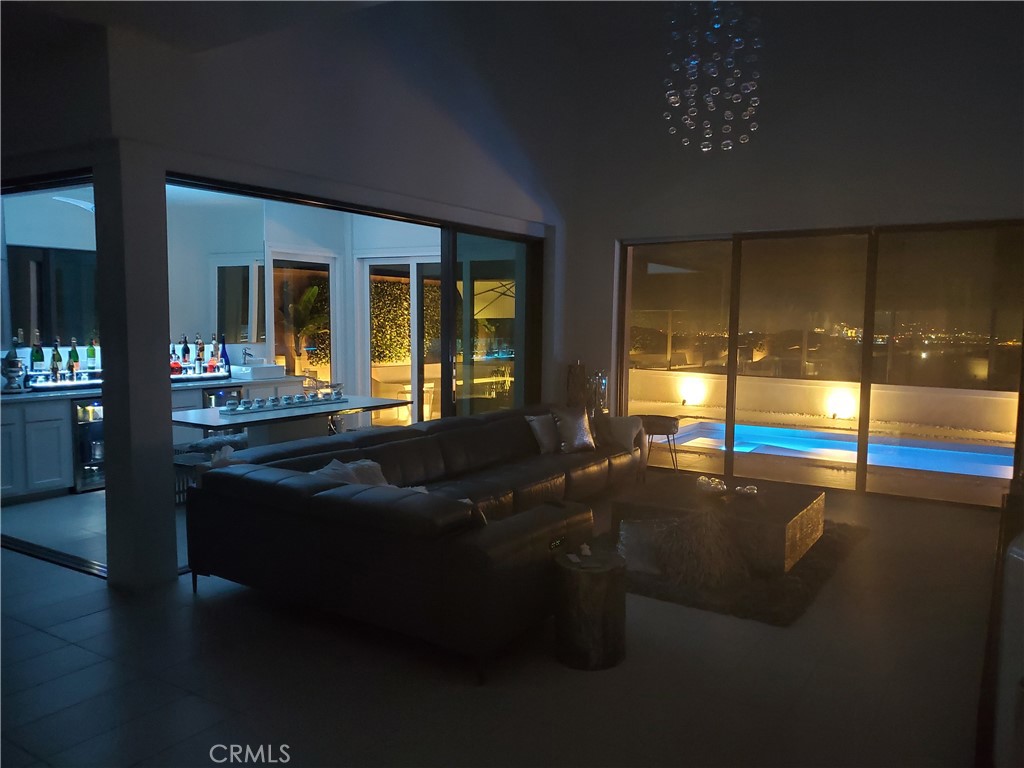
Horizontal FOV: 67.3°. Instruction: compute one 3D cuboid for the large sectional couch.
[{"bbox_3d":[0.126,0.722,5.586,2.140,0.800,4.130,4,6,33],"label":"large sectional couch"}]

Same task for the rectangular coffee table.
[{"bbox_3d":[1.485,0.965,5.497,1.180,0.350,1.090,4,6,33],"label":"rectangular coffee table"}]

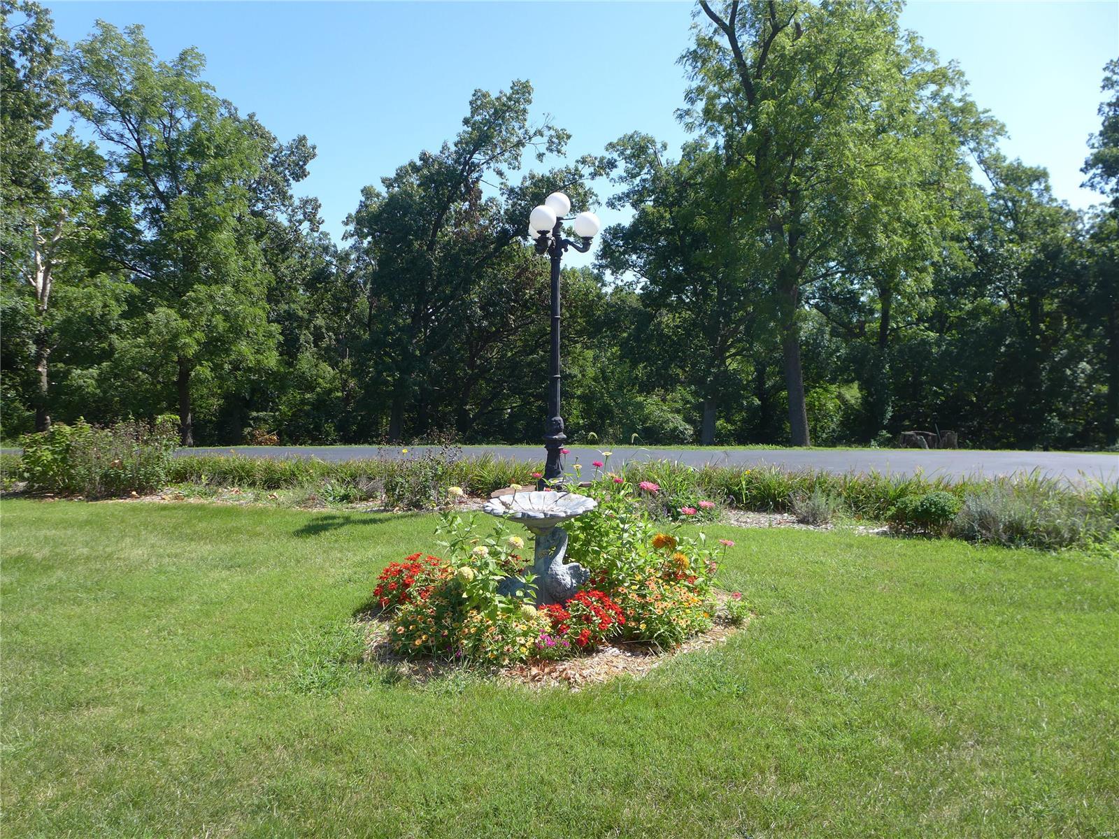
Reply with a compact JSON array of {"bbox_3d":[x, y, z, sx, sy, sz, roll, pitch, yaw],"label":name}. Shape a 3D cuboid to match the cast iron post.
[{"bbox_3d":[0.023,-0.588,7.513,0.536,2.692,0.616,1,5,0],"label":"cast iron post"}]

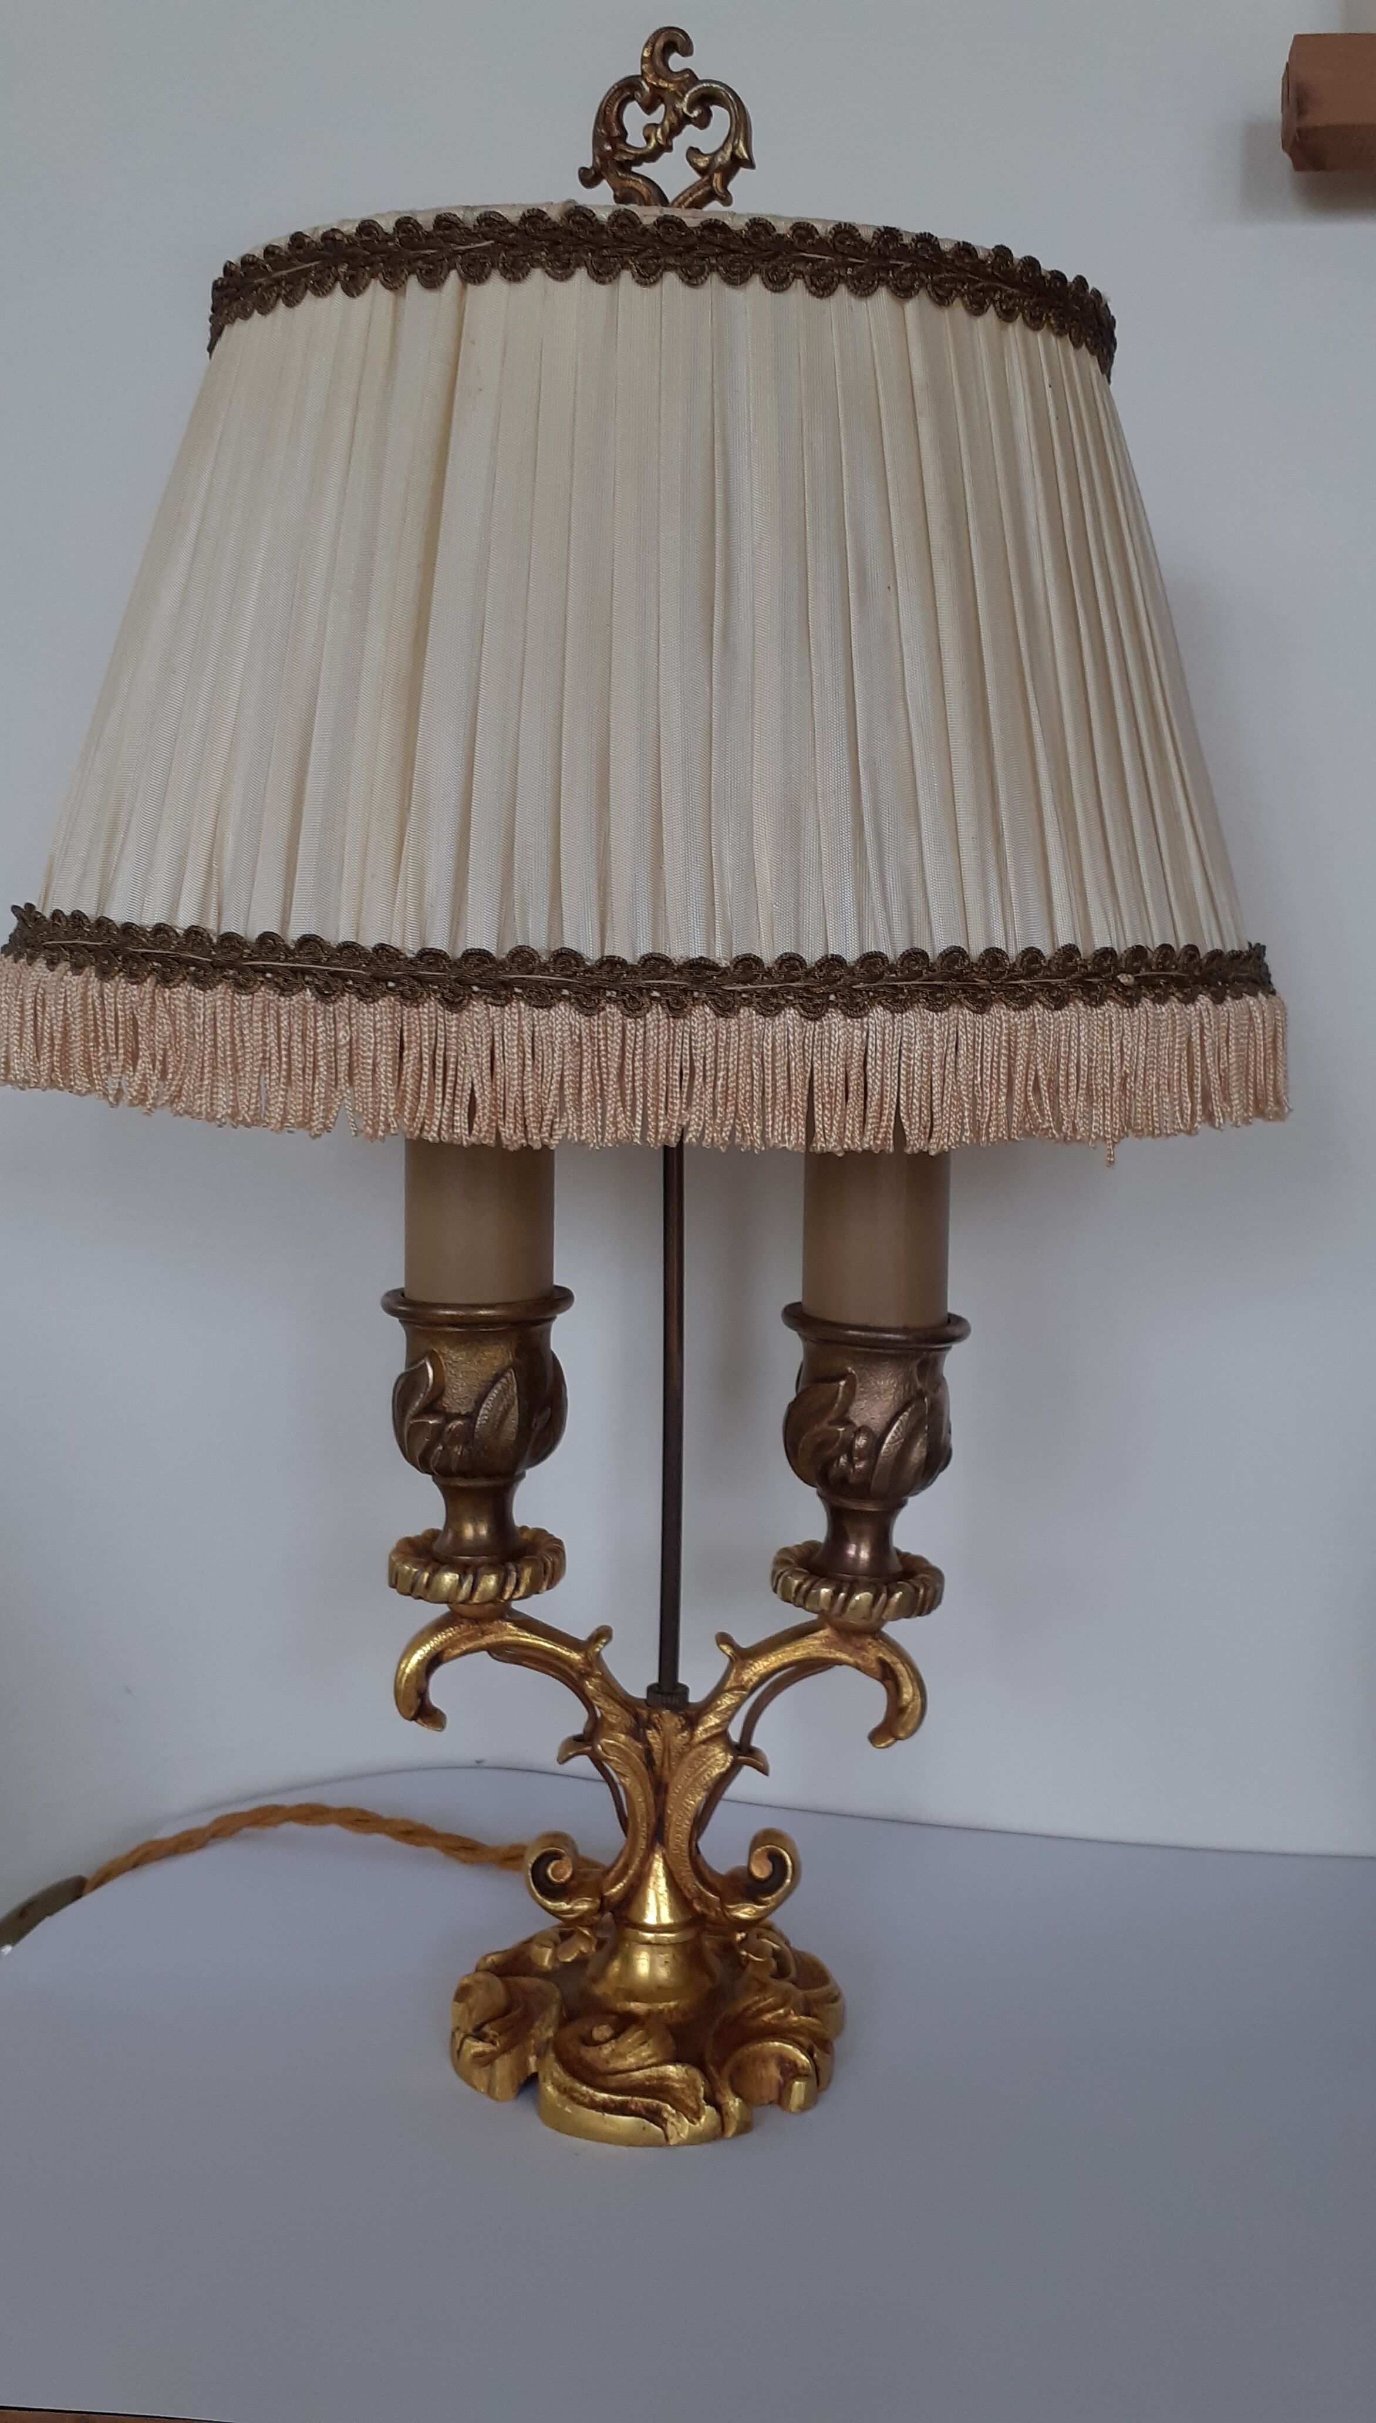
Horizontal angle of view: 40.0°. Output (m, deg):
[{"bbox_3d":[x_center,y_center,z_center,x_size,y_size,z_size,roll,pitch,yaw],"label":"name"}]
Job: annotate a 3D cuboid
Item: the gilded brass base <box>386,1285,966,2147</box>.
[{"bbox_3d":[-0.006,0.126,0.516,0.154,0.211,0.107,0,7,-4],"label":"gilded brass base"}]

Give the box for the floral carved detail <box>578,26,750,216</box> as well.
[{"bbox_3d":[-0.005,-0.262,0.462,0.043,0.051,0.013,0,7,-3],"label":"floral carved detail"}]

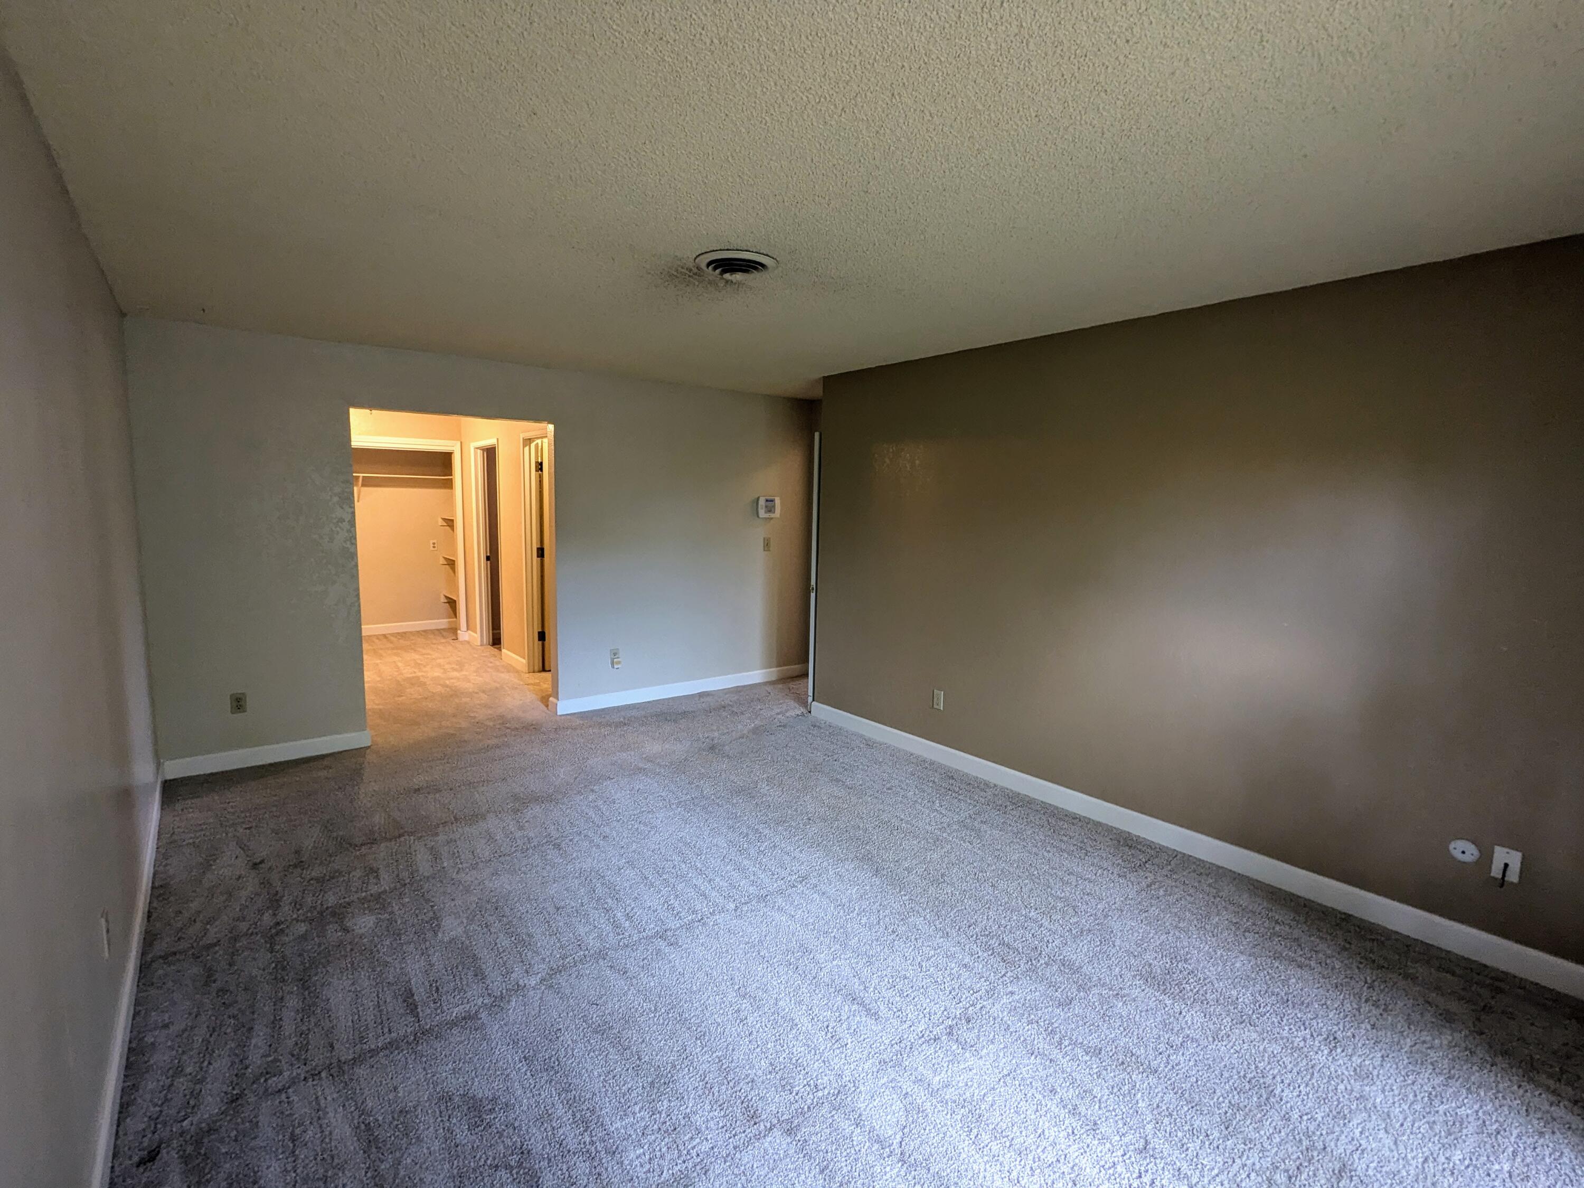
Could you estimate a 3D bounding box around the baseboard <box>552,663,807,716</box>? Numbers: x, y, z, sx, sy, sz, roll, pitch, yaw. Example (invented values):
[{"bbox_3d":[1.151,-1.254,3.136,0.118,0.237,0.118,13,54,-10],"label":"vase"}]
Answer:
[{"bbox_3d":[-0.781,0.764,6.069,2.367,0.109,0.018,-4,9,-38],"label":"baseboard"}]

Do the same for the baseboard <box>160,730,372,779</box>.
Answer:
[{"bbox_3d":[-3.030,0.929,4.285,0.997,0.109,0.018,-4,9,-38],"label":"baseboard"}]

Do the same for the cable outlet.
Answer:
[{"bbox_3d":[2.464,0.933,2.523,0.010,0.114,0.070,-4,9,-38],"label":"cable outlet"}]

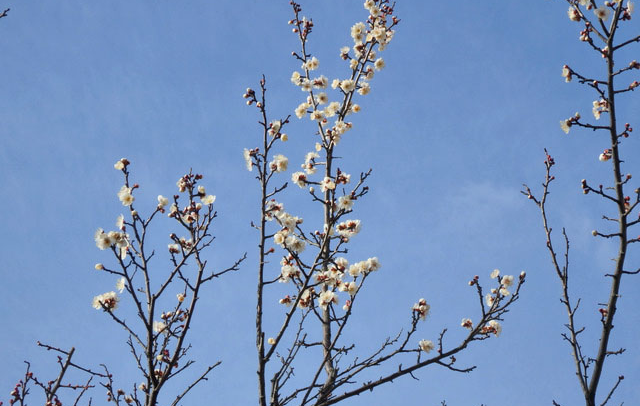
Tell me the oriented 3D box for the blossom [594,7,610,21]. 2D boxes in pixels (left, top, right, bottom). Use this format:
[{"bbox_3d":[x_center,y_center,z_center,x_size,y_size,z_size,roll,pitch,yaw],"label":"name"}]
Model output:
[{"bbox_3d":[0.473,-0.315,3.000,0.026,0.023,0.018,0,-10,0],"label":"blossom"}]

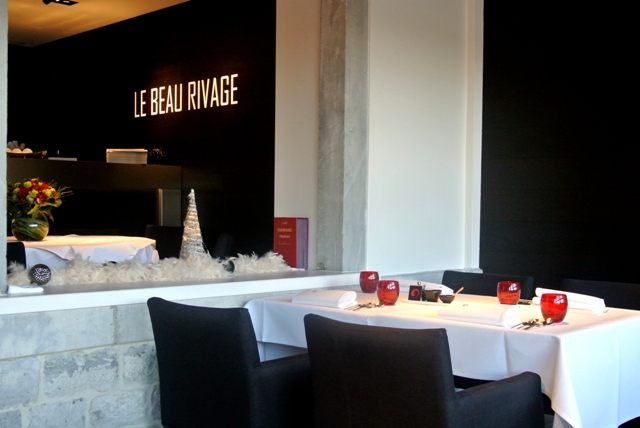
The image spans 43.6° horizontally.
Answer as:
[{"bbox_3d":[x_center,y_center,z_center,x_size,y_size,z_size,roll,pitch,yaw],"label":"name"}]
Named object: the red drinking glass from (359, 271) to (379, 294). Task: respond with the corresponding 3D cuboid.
[{"bbox_3d":[0.220,0.302,3.530,0.088,0.091,0.088,1,1,0],"label":"red drinking glass"}]

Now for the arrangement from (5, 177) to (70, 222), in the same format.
[{"bbox_3d":[-2.083,-0.098,5.800,0.500,0.320,0.460,1,1,0],"label":"arrangement"}]

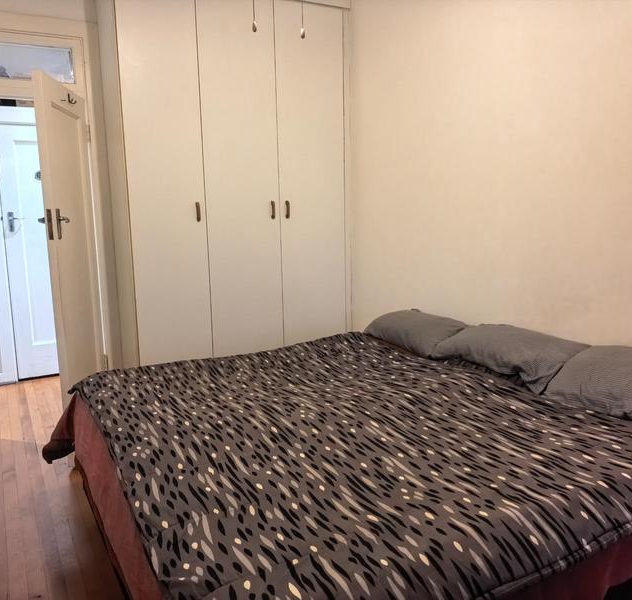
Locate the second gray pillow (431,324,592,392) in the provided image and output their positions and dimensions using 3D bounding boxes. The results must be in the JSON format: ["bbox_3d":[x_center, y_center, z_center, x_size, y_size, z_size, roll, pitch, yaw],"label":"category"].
[{"bbox_3d":[0.907,0.256,2.635,0.390,0.175,0.690,-6,11,-30],"label":"second gray pillow"}]

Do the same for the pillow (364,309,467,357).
[{"bbox_3d":[0.570,0.166,3.213,0.380,0.175,0.680,-6,11,-30],"label":"pillow"}]

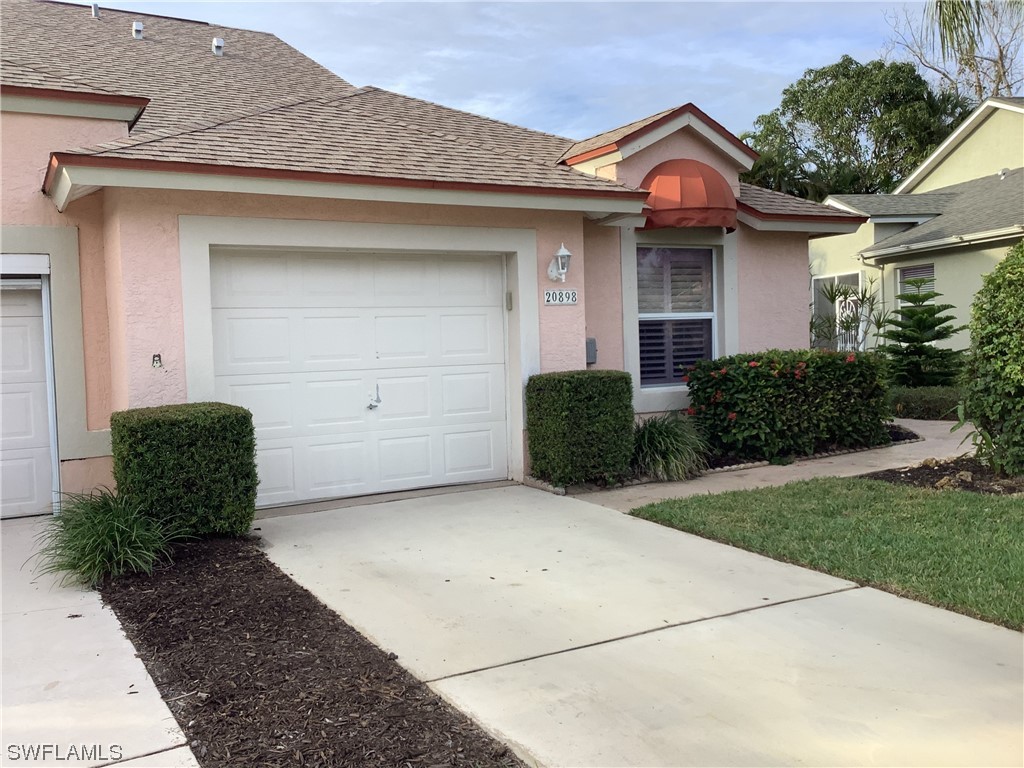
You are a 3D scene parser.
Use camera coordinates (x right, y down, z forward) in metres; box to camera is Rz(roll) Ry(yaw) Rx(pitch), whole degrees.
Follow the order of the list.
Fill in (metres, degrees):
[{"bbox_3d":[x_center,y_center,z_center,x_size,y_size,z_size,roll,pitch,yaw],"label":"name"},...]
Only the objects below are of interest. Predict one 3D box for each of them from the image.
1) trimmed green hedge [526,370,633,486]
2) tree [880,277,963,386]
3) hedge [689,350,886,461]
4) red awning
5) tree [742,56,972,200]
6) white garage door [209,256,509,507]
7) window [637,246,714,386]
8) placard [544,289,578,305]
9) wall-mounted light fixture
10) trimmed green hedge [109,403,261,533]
[{"bbox_3d":[0.618,0.409,8.232,0.770,0.998,0.540,-3,3,-29],"label":"trimmed green hedge"},{"bbox_3d":[6.194,-0.564,13.842,1.420,2.050,1.420,-3,3,-29],"label":"tree"},{"bbox_3d":[3.072,0.199,10.076,2.420,1.133,0.770,-3,3,-29],"label":"hedge"},{"bbox_3d":[1.994,-2.066,9.883,1.290,0.805,0.500,-3,3,-29],"label":"red awning"},{"bbox_3d":[10.321,-4.894,27.194,7.200,9.509,7.200,-3,3,-29],"label":"tree"},{"bbox_3d":[-1.249,-0.102,7.961,2.688,2.137,0.050,-3,3,-29],"label":"white garage door"},{"bbox_3d":[1.846,-0.755,10.249,1.230,1.575,0.110,-3,3,-29],"label":"window"},{"bbox_3d":[0.462,-0.803,8.486,0.359,0.147,0.020,-3,3,-29],"label":"placard"},{"bbox_3d":[0.445,-1.095,8.332,0.185,0.351,0.260,-3,3,-29],"label":"wall-mounted light fixture"},{"bbox_3d":[-2.315,0.625,6.471,0.840,0.893,0.700,-3,3,-29],"label":"trimmed green hedge"}]

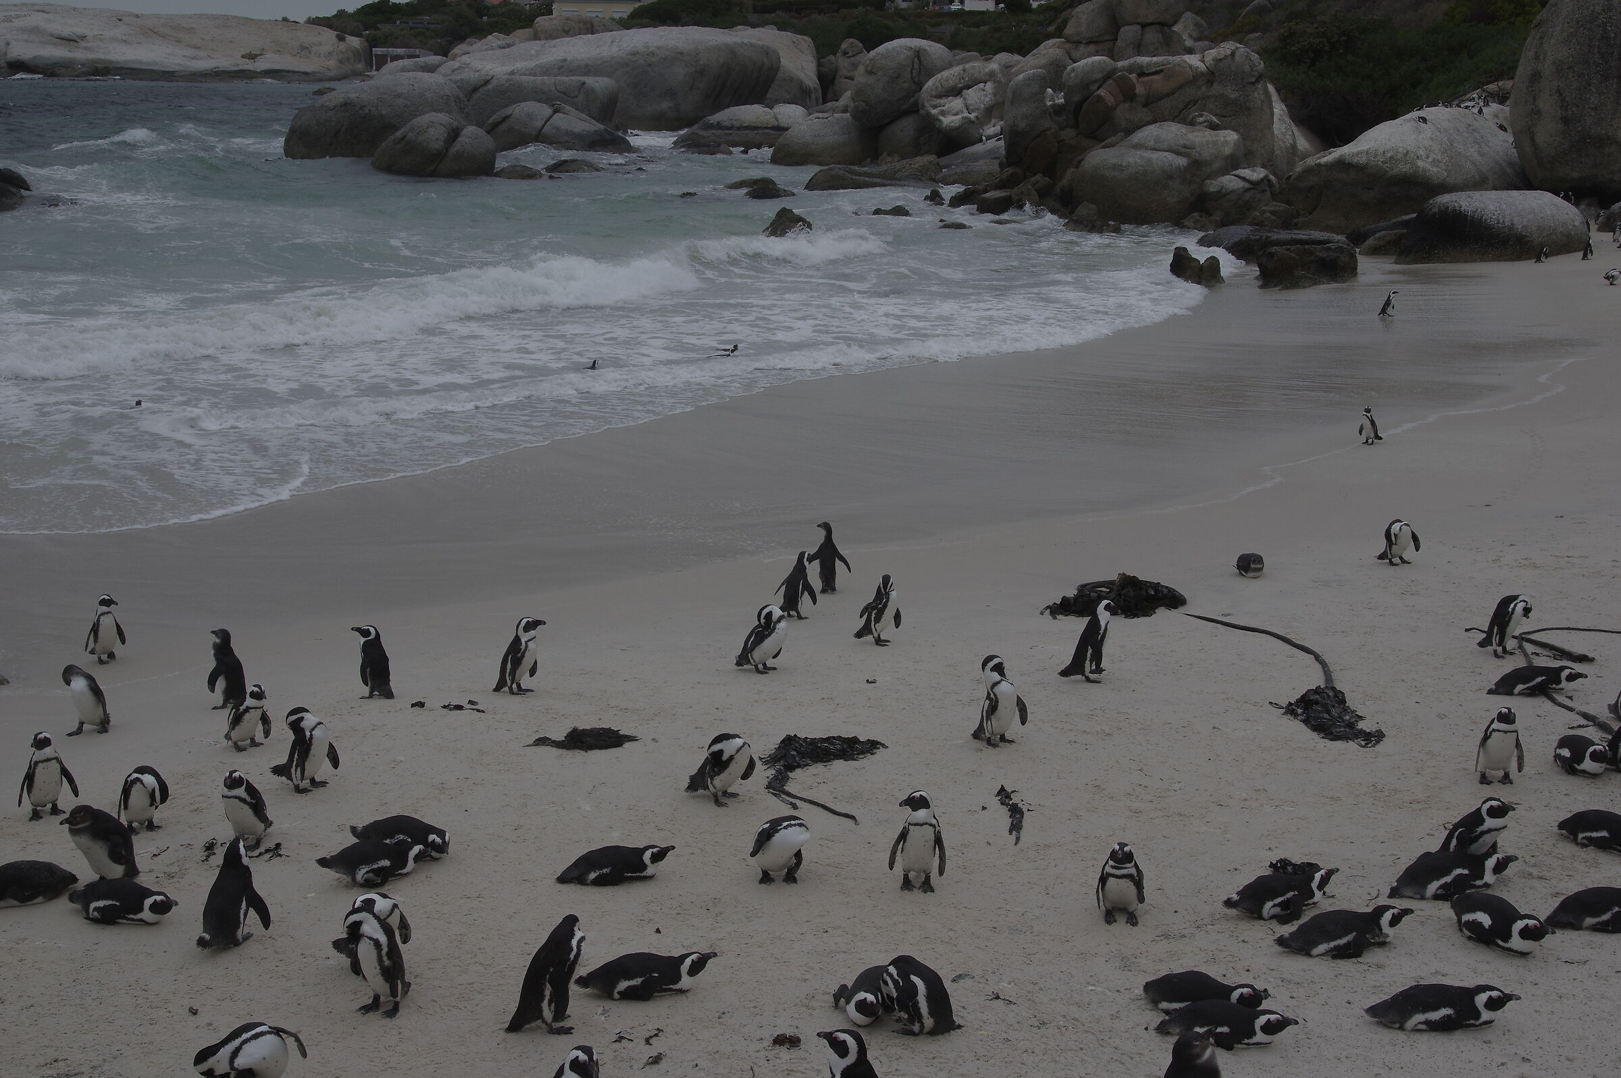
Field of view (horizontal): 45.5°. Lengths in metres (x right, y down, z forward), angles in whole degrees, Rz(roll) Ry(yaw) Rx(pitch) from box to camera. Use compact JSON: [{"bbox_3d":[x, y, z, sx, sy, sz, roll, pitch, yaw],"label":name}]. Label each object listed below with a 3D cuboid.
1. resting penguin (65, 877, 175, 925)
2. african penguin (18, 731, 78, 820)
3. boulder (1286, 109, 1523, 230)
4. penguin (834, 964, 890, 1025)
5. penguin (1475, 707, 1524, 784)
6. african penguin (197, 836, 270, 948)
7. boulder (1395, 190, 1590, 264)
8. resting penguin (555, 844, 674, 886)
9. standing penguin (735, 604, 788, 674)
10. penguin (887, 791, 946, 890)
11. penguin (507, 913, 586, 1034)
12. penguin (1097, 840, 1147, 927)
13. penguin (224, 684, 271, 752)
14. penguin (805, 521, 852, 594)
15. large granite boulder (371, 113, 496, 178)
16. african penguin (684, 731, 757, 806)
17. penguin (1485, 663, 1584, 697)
[{"bbox_3d":[-3.454,1.808,9.705,0.557,0.203,0.221,1,15,5],"label":"resting penguin"},{"bbox_3d":[-4.972,1.506,12.537,0.370,0.577,0.260,-6,16,-22],"label":"african penguin"},{"bbox_3d":[17.416,-10.823,56.487,7.400,3.200,6.000,5,15,17],"label":"boulder"},{"bbox_3d":[0.385,2.267,9.977,0.310,0.260,0.510,7,16,26],"label":"penguin"},{"bbox_3d":[4.358,1.268,12.180,0.300,0.510,0.250,4,15,12],"label":"penguin"},{"bbox_3d":[-2.730,1.659,9.138,0.293,0.506,0.282,9,18,32],"label":"african penguin"},{"bbox_3d":[16.650,-7.794,47.629,4.500,1.600,3.200,3,15,11],"label":"boulder"},{"bbox_3d":[-1.074,1.760,10.599,0.660,0.200,0.250,-3,15,-13],"label":"resting penguin"},{"bbox_3d":[-0.343,0.685,13.381,0.332,0.476,0.243,6,16,23],"label":"standing penguin"},{"bbox_3d":[0.628,1.734,11.271,0.340,0.602,0.280,2,15,7],"label":"penguin"},{"bbox_3d":[-1.156,1.902,8.472,0.330,0.530,0.220,-3,15,-12],"label":"penguin"},{"bbox_3d":[1.767,1.916,10.927,0.280,0.479,0.280,1,15,5],"label":"penguin"},{"bbox_3d":[-3.665,1.157,12.565,0.244,0.418,0.266,11,19,37],"label":"penguin"},{"bbox_3d":[0.160,0.149,16.744,0.410,0.625,0.250,-2,15,-7],"label":"penguin"},{"bbox_3d":[-13.852,-14.431,71.000,4.600,2.500,3.800,0,15,0],"label":"large granite boulder"},{"bbox_3d":[-0.559,1.370,11.736,0.380,0.440,0.250,12,19,38],"label":"african penguin"},{"bbox_3d":[4.782,0.924,12.752,0.620,0.200,0.240,1,15,5],"label":"penguin"}]

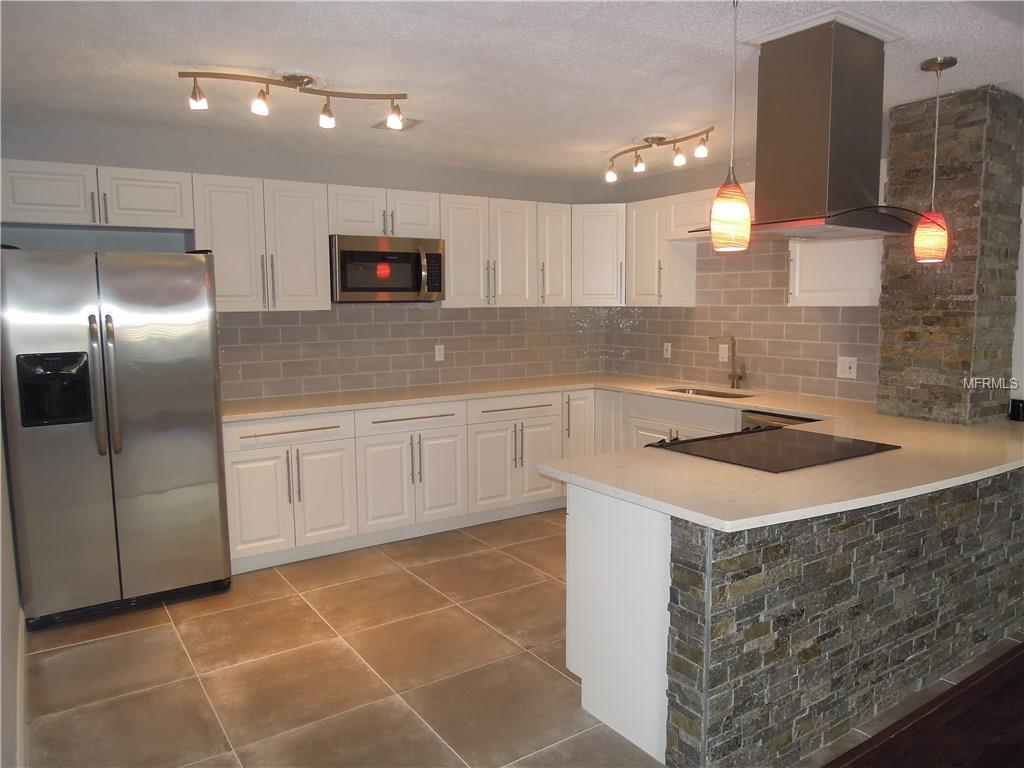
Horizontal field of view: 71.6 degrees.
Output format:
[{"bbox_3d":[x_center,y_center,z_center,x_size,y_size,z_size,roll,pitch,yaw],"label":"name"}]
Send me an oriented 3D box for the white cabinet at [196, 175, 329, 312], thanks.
[{"bbox_3d":[-1.522,-0.821,4.276,0.756,0.759,0.330,-5,7,-34],"label":"white cabinet"}]

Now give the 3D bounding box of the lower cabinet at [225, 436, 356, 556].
[{"bbox_3d":[-1.392,0.623,4.276,0.756,0.589,0.560,-5,7,-34],"label":"lower cabinet"}]

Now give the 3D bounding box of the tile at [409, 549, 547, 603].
[{"bbox_3d":[-0.185,1.058,3.956,0.603,0.010,0.603,-5,7,-34],"label":"tile"}]

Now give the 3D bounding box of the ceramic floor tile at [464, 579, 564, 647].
[{"bbox_3d":[0.143,1.107,3.447,0.598,0.015,0.600,-5,7,-34],"label":"ceramic floor tile"}]

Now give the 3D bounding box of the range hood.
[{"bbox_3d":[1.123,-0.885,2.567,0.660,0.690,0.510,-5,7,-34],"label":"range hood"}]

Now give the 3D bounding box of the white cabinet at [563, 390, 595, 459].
[{"bbox_3d":[0.314,0.392,5.419,0.292,0.753,0.622,-5,7,-34],"label":"white cabinet"}]

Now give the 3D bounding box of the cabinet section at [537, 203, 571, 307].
[{"bbox_3d":[0.231,-0.961,5.372,0.312,0.757,0.320,-5,7,-32],"label":"cabinet section"}]

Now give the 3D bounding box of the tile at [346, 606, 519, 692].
[{"bbox_3d":[-0.354,1.148,3.117,0.598,0.015,0.600,-5,7,-34],"label":"tile"}]

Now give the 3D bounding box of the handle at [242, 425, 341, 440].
[{"bbox_3d":[-1.240,0.270,3.985,0.557,0.014,0.036,-5,7,-34],"label":"handle"}]

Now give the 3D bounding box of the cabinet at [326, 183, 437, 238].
[{"bbox_3d":[-0.886,-1.096,4.641,0.763,0.299,0.330,-5,7,-34],"label":"cabinet"}]

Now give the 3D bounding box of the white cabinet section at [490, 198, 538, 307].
[{"bbox_3d":[-0.070,-0.937,5.181,0.402,0.757,0.320,-5,7,-32],"label":"white cabinet section"}]

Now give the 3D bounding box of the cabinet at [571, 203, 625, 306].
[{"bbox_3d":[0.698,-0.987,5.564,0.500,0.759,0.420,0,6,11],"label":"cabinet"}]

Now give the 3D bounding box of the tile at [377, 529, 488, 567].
[{"bbox_3d":[-0.500,1.017,4.402,0.598,0.015,0.510,-5,7,-34],"label":"tile"}]

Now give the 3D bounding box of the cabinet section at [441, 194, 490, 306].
[{"bbox_3d":[-0.398,-0.910,4.973,0.377,0.757,0.320,-5,7,-32],"label":"cabinet section"}]

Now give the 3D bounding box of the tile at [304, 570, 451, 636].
[{"bbox_3d":[-0.688,1.101,3.613,0.598,0.015,0.600,-5,7,-34],"label":"tile"}]

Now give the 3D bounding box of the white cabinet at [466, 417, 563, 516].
[{"bbox_3d":[-0.133,0.511,5.130,0.785,0.588,0.622,-5,7,-34],"label":"white cabinet"}]

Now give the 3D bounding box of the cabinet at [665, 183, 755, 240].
[{"bbox_3d":[1.477,-1.119,4.617,0.329,0.297,0.955,-5,7,-34],"label":"cabinet"}]

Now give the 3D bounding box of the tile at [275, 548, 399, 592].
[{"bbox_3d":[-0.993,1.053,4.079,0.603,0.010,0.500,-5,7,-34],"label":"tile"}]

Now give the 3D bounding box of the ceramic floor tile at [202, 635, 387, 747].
[{"bbox_3d":[-0.851,1.188,2.791,0.603,0.010,0.603,-5,7,-34],"label":"ceramic floor tile"}]

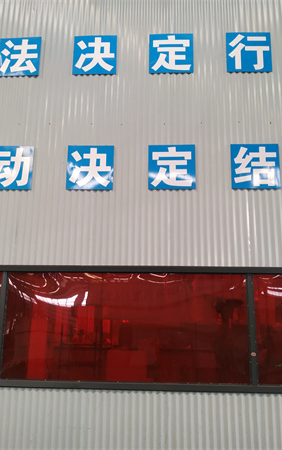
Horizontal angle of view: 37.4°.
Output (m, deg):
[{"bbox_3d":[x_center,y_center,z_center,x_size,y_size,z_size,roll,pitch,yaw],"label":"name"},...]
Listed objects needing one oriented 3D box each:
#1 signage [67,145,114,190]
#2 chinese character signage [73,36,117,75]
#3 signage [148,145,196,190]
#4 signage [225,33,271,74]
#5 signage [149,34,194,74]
[{"bbox_3d":[-0.548,-0.621,4.513,0.505,0.505,0.025,0,-13,3],"label":"signage"},{"bbox_3d":[-0.531,-1.967,4.828,0.505,0.505,0.025,0,-13,3],"label":"chinese character signage"},{"bbox_3d":[0.330,-0.622,4.465,0.505,0.505,0.025,0,-13,3],"label":"signage"},{"bbox_3d":[1.222,-1.959,4.729,0.505,0.505,0.025,0,-13,3],"label":"signage"},{"bbox_3d":[0.346,-1.963,4.778,0.505,0.505,0.025,0,-13,3],"label":"signage"}]

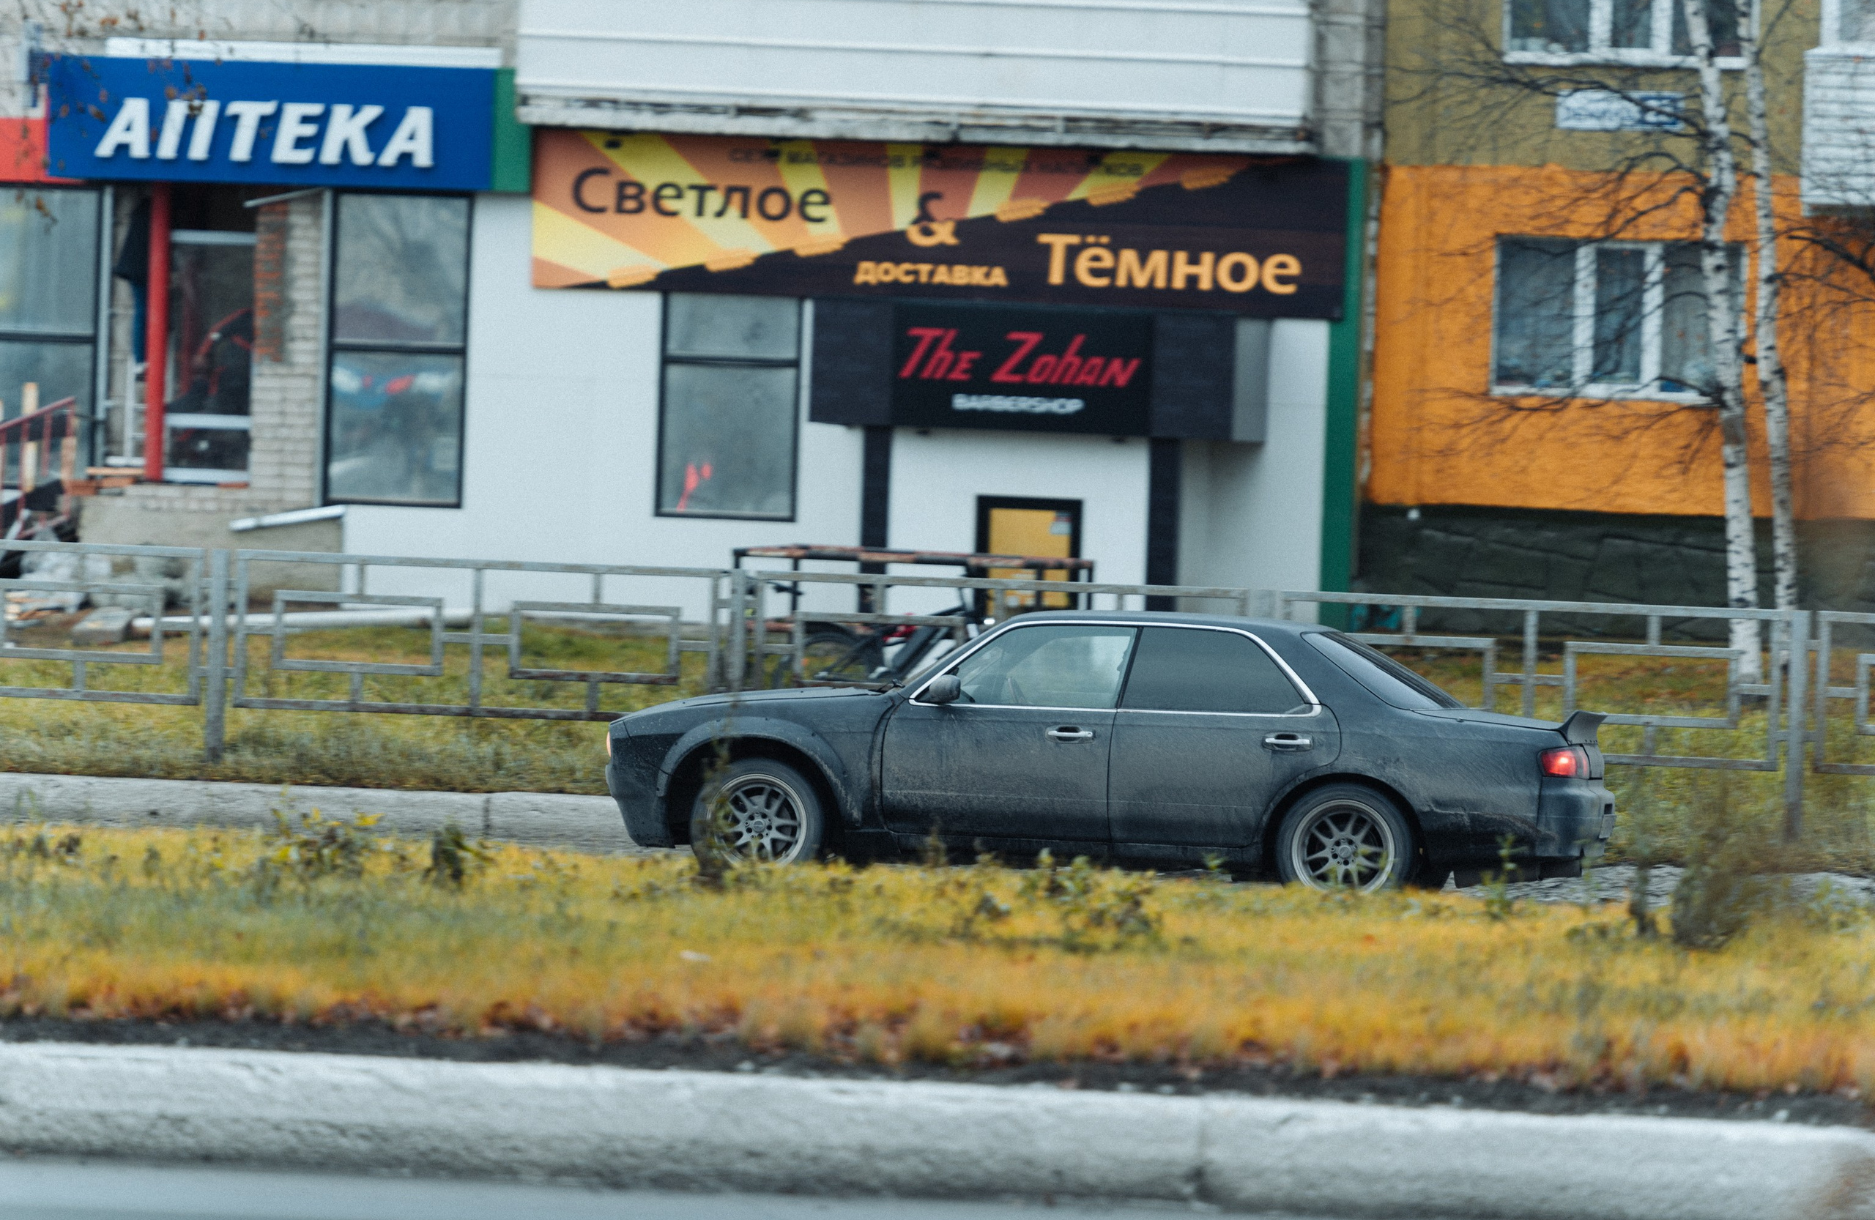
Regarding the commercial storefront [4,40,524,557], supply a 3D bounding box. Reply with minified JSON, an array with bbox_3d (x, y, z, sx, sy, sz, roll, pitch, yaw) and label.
[{"bbox_3d":[-5.479,-2.400,76.286,4.382,4.305,1.800,2,1,10],"label":"commercial storefront"}]

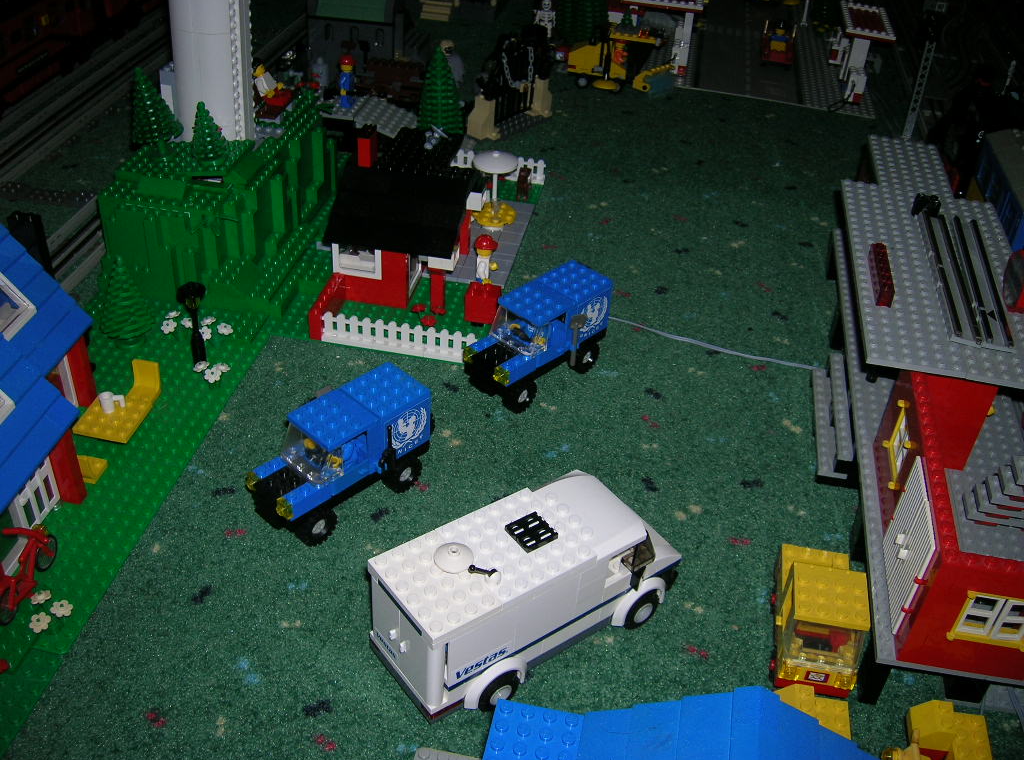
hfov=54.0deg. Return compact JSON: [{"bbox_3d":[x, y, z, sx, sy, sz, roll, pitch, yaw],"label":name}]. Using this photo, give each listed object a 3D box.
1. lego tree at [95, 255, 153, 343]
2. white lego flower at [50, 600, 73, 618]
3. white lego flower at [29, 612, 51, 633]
[{"bbox_3d":[-0.227,-0.047,0.587,0.034,0.059,0.034,4,37,0],"label":"lego tree"},{"bbox_3d":[-0.207,0.105,0.462,0.010,0.004,0.010,21,38,-2],"label":"white lego flower"},{"bbox_3d":[-0.216,0.111,0.461,0.010,0.004,0.010,0,52,0],"label":"white lego flower"}]

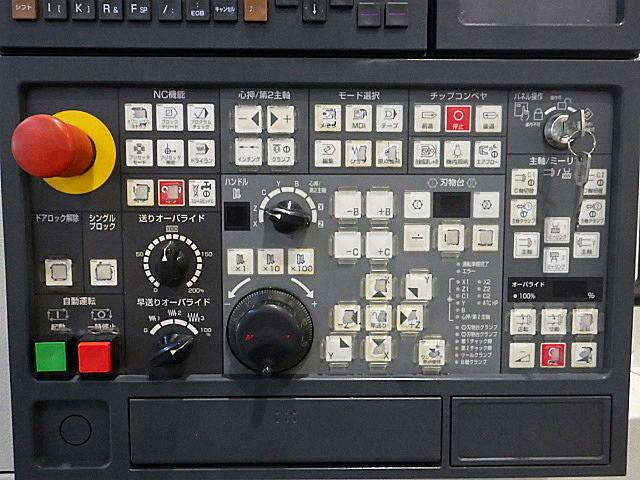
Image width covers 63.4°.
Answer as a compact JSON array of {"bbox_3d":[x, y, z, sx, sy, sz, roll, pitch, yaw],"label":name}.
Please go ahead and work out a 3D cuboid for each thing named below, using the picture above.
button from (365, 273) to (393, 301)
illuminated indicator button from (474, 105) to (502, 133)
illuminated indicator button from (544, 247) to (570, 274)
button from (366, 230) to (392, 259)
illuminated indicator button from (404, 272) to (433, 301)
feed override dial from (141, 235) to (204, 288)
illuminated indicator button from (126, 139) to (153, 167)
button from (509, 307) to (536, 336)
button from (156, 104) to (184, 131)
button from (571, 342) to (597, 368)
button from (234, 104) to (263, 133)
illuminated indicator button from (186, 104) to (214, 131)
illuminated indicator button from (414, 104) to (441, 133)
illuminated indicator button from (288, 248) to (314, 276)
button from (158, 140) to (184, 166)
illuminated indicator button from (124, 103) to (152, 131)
[{"bbox_3d":[0.044,0.035,0.385,0.019,0.019,0.007,0,4,-1],"label":"button"},{"bbox_3d":[0.122,-0.088,0.378,0.019,0.019,0.007,0,4,-1],"label":"illuminated indicator button"},{"bbox_3d":[0.175,0.015,0.387,0.019,0.019,0.007,0,4,-1],"label":"illuminated indicator button"},{"bbox_3d":[0.044,0.003,0.382,0.019,0.019,0.006,0,3,-1],"label":"button"},{"bbox_3d":[0.073,0.035,0.386,0.019,0.019,0.007,0,4,-1],"label":"illuminated indicator button"},{"bbox_3d":[-0.107,0.016,0.369,0.043,0.039,0.020,0,4,-1],"label":"feed override dial"},{"bbox_3d":[-0.127,-0.061,0.369,0.019,0.019,0.007,0,4,-1],"label":"illuminated indicator button"},{"bbox_3d":[0.150,0.060,0.385,0.019,0.019,0.007,0,4,-1],"label":"button"},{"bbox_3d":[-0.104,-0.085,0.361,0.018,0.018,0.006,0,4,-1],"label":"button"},{"bbox_3d":[0.196,0.085,0.387,0.019,0.019,0.007,0,4,-1],"label":"button"},{"bbox_3d":[-0.050,-0.085,0.368,0.019,0.019,0.009,0,4,-1],"label":"button"},{"bbox_3d":[-0.084,-0.086,0.369,0.019,0.019,0.007,0,4,-1],"label":"illuminated indicator button"},{"bbox_3d":[0.077,-0.086,0.372,0.019,0.019,0.007,0,4,-1],"label":"illuminated indicator button"},{"bbox_3d":[-0.014,0.015,0.382,0.019,0.019,0.006,0,3,-1],"label":"illuminated indicator button"},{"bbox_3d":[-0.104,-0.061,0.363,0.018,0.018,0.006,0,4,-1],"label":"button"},{"bbox_3d":[-0.128,-0.087,0.371,0.019,0.019,0.007,0,4,-1],"label":"illuminated indicator button"}]

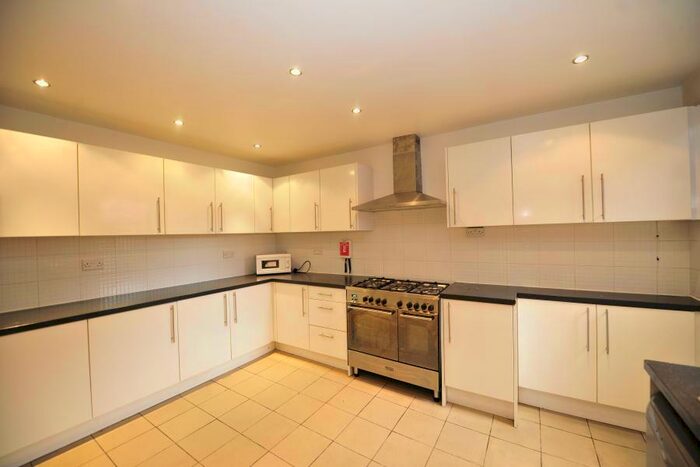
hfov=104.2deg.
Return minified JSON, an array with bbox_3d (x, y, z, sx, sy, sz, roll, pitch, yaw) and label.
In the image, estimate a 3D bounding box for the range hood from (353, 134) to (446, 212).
[{"bbox_3d":[0.535,-0.639,2.773,0.900,0.768,0.500,-1,0,33],"label":"range hood"}]

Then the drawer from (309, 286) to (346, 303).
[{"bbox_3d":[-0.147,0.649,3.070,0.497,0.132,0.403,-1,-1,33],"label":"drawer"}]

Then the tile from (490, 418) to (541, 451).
[{"bbox_3d":[1.195,1.423,1.967,0.300,0.015,0.300,-1,-1,33],"label":"tile"}]

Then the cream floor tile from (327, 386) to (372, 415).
[{"bbox_3d":[0.017,1.444,2.347,0.300,0.015,0.300,-1,-1,33],"label":"cream floor tile"}]

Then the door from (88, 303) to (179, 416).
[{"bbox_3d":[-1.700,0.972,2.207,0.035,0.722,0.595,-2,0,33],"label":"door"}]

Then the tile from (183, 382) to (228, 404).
[{"bbox_3d":[-1.312,1.454,2.477,0.290,0.010,0.298,-1,-1,33],"label":"tile"}]

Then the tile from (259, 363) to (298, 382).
[{"bbox_3d":[-0.755,1.459,2.871,0.300,0.015,0.300,-1,-1,33],"label":"tile"}]

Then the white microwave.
[{"bbox_3d":[-0.992,0.410,3.671,0.450,0.265,0.340,-1,0,-10],"label":"white microwave"}]

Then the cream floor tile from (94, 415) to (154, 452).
[{"bbox_3d":[-1.661,1.464,2.008,0.300,0.015,0.300,-1,-1,33],"label":"cream floor tile"}]

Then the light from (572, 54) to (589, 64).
[{"bbox_3d":[1.375,-1.041,1.625,0.088,0.020,0.088,-1,-1,33],"label":"light"}]

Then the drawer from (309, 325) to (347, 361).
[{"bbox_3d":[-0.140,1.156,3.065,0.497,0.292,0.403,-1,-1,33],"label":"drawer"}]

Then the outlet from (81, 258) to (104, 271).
[{"bbox_3d":[-2.200,0.266,2.333,0.012,0.090,0.148,-1,-1,33],"label":"outlet"}]

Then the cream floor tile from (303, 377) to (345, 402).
[{"bbox_3d":[-0.241,1.437,2.489,0.298,0.010,0.298,-1,-1,33],"label":"cream floor tile"}]

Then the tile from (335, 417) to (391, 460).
[{"bbox_3d":[0.100,1.427,1.924,0.300,0.010,0.301,-1,0,33],"label":"tile"}]

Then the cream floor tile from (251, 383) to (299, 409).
[{"bbox_3d":[-0.671,1.454,2.427,0.300,0.015,0.300,-1,-1,33],"label":"cream floor tile"}]

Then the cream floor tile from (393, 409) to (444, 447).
[{"bbox_3d":[0.520,1.433,2.016,0.300,0.015,0.300,-1,-1,33],"label":"cream floor tile"}]

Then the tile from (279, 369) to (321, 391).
[{"bbox_3d":[-0.492,1.443,2.654,0.298,0.010,0.298,-1,-1,33],"label":"tile"}]

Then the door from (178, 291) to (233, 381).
[{"bbox_3d":[-1.399,0.963,2.653,0.030,0.715,0.497,-1,0,32],"label":"door"}]

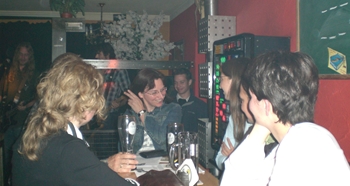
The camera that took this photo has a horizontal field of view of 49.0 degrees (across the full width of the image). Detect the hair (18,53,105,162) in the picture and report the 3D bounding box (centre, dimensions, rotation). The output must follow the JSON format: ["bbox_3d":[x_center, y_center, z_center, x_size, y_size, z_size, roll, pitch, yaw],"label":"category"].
[{"bbox_3d":[-0.392,0.047,1.350,0.270,0.360,0.220,3,0,-39],"label":"hair"}]

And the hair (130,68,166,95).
[{"bbox_3d":[-0.163,-0.071,2.350,0.180,0.180,0.210,4,2,-45],"label":"hair"}]

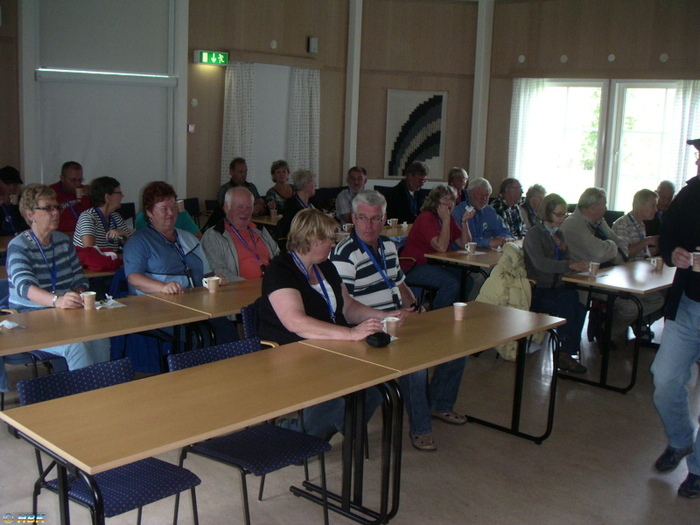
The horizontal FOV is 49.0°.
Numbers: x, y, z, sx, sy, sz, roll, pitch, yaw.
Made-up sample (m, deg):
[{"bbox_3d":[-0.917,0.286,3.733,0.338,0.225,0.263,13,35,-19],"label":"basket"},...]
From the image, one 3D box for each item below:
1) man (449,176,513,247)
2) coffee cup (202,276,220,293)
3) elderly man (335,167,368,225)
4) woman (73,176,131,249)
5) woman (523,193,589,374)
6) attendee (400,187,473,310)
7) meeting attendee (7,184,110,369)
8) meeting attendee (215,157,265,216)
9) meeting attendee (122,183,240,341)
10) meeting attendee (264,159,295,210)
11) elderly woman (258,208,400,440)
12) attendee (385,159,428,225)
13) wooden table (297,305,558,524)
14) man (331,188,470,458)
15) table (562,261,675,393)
[{"bbox_3d":[1.159,-0.074,6.615,0.800,1.291,0.600,11,13,42],"label":"man"},{"bbox_3d":[-0.783,0.126,4.379,0.105,0.080,0.075,2,9,0],"label":"coffee cup"},{"bbox_3d":[0.160,-0.318,8.080,0.764,1.313,0.539,11,13,43],"label":"elderly man"},{"bbox_3d":[-1.721,0.009,5.629,0.750,1.251,0.550,9,12,37],"label":"woman"},{"bbox_3d":[1.551,0.139,5.664,0.706,1.284,0.490,9,12,38],"label":"woman"},{"bbox_3d":[0.739,-0.026,6.631,0.833,1.245,0.529,9,12,38],"label":"attendee"},{"bbox_3d":[-1.532,0.243,4.108,0.750,1.298,0.580,10,12,40],"label":"meeting attendee"},{"bbox_3d":[-1.090,-0.410,8.018,0.580,1.340,0.750,-5,12,-37],"label":"meeting attendee"},{"bbox_3d":[-1.076,0.197,4.758,0.804,1.303,0.588,11,13,43],"label":"meeting attendee"},{"bbox_3d":[-0.735,-0.445,8.359,0.500,1.321,0.720,-4,11,-32],"label":"meeting attendee"},{"bbox_3d":[-0.112,0.397,3.787,0.843,1.284,0.568,7,11,31],"label":"elderly woman"},{"bbox_3d":[0.634,-0.329,7.794,0.780,1.372,0.560,10,13,41],"label":"attendee"},{"bbox_3d":[0.460,0.689,3.904,0.598,0.706,1.382,11,13,43],"label":"wooden table"},{"bbox_3d":[0.235,0.274,4.195,0.760,1.331,0.630,11,13,43],"label":"man"},{"bbox_3d":[2.192,0.435,5.770,0.608,0.706,1.372,11,13,43],"label":"table"}]

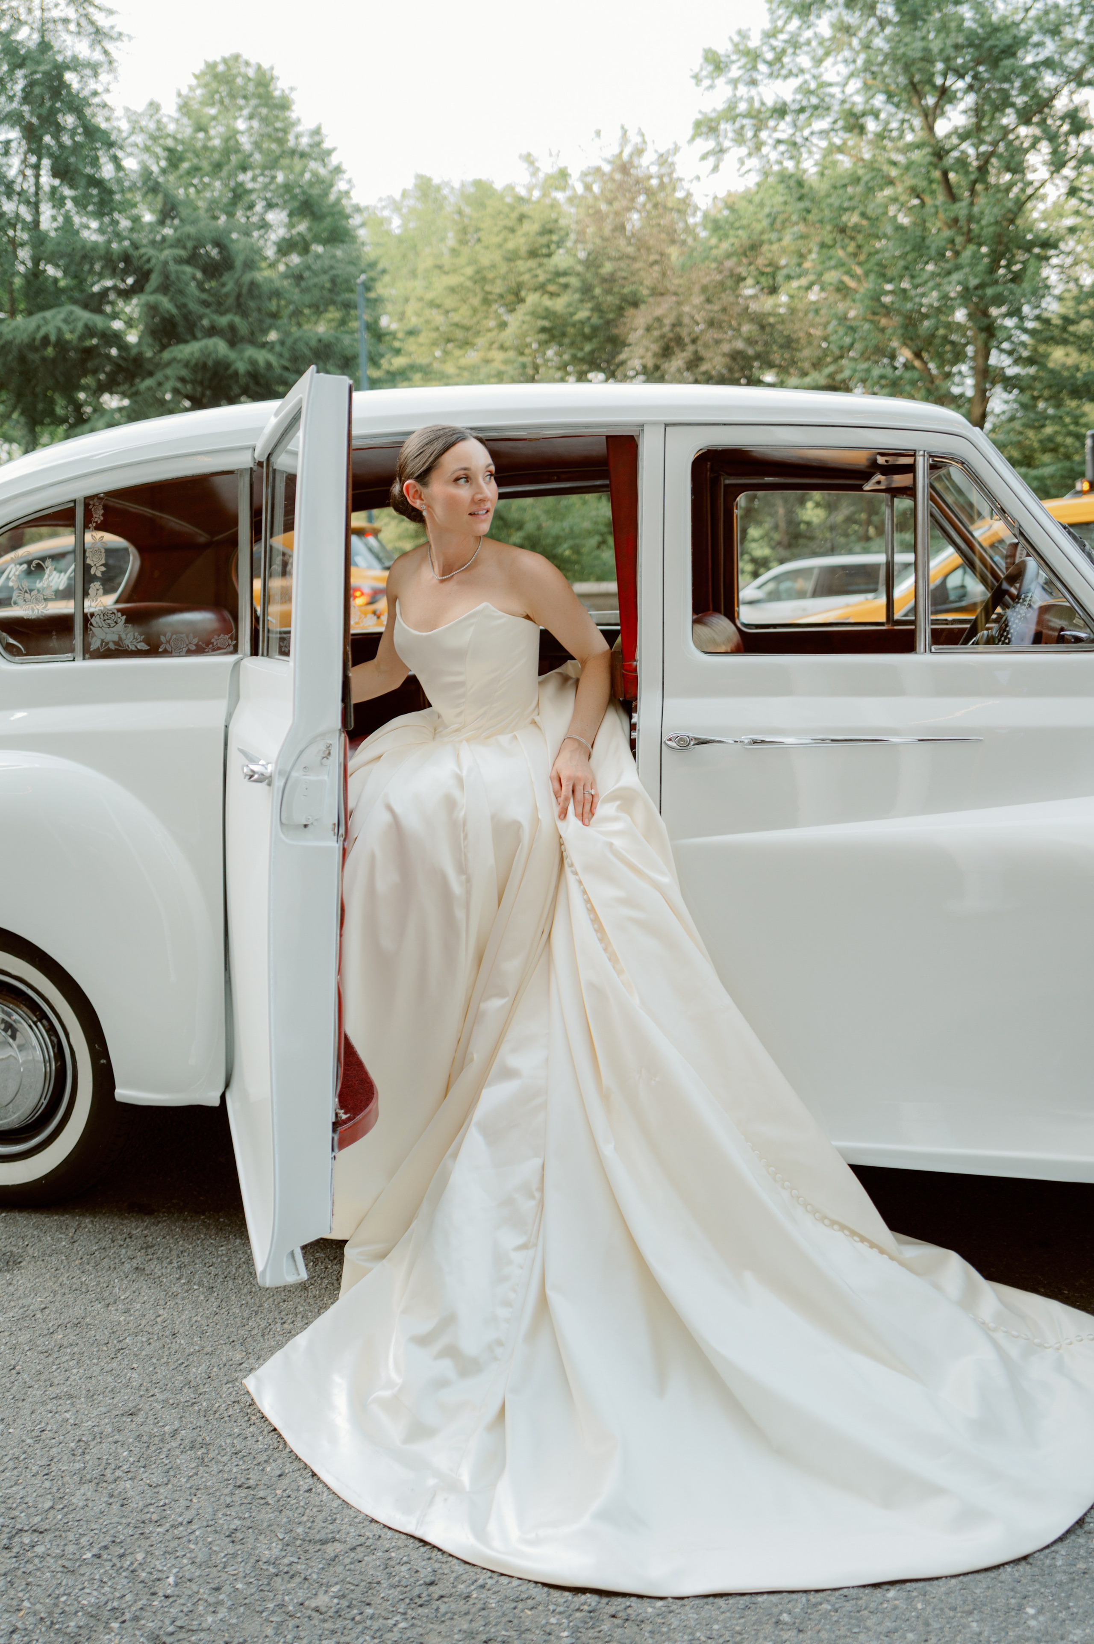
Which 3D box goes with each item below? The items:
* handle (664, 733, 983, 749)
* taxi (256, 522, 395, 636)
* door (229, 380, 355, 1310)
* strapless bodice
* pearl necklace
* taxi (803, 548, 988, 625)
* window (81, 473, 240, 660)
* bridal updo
[{"bbox_3d":[0.505,-0.149,2.372,0.582,0.034,0.040,1,11,12],"label":"handle"},{"bbox_3d":[-3.477,-1.513,10.572,4.600,1.720,1.850,1,11,12],"label":"taxi"},{"bbox_3d":[-0.468,0.005,2.327,0.180,1.420,0.790,-3,11,-18],"label":"door"},{"bbox_3d":[-0.152,-0.293,2.460,0.295,0.265,0.210,-2,12,25],"label":"strapless bodice"},{"bbox_3d":[-0.175,-0.509,2.430,0.125,0.100,0.130,3,12,20],"label":"pearl necklace"},{"bbox_3d":[3.176,-0.912,7.279,4.700,1.750,1.850,1,11,12],"label":"taxi"},{"bbox_3d":[-0.806,-0.533,2.671,0.357,0.377,0.030,1,4,12],"label":"window"},{"bbox_3d":[-0.201,-0.652,2.400,0.185,0.180,0.155,3,14,40],"label":"bridal updo"}]

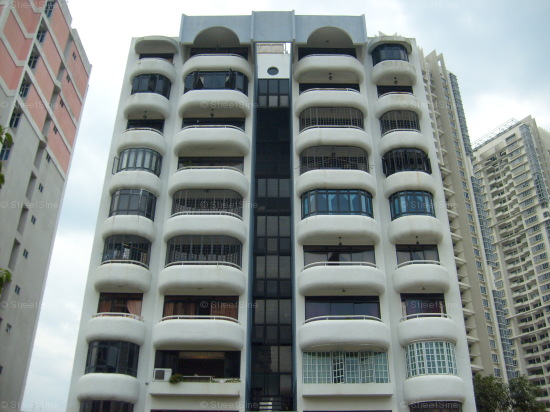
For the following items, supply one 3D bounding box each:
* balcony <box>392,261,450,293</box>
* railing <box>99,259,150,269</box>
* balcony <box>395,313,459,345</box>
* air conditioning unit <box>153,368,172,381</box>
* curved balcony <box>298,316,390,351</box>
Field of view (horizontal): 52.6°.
[{"bbox_3d":[8.123,3.894,30.905,3.060,1.437,1.140,0,-29,0],"label":"balcony"},{"bbox_3d":[-8.501,3.366,31.293,2.685,0.306,0.990,0,-29,0],"label":"railing"},{"bbox_3d":[7.928,6.382,28.692,3.036,1.508,0.962,0,-29,0],"label":"balcony"},{"bbox_3d":[-5.410,8.256,27.025,0.854,0.600,0.330,0,-29,0],"label":"air conditioning unit"},{"bbox_3d":[3.558,6.512,28.284,4.659,1.447,1.320,0,-29,0],"label":"curved balcony"}]

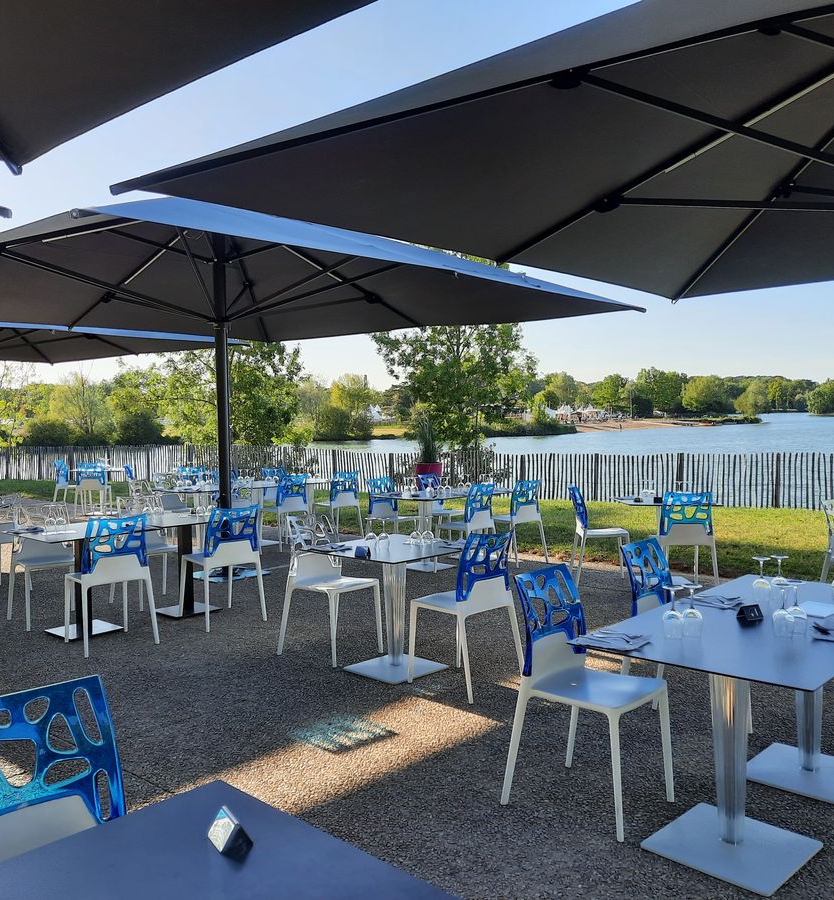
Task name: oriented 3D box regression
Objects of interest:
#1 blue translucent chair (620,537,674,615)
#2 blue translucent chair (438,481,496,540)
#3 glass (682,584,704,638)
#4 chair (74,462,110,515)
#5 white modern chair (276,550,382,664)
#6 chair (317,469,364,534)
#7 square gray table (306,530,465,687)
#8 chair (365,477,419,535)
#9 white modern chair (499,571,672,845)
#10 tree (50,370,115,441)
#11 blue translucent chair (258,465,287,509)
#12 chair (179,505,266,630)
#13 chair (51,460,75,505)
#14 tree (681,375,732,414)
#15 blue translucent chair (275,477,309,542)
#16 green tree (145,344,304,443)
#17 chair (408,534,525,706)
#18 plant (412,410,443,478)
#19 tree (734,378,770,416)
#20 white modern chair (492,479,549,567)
[{"bbox_3d":[1.240,0.891,4.063,0.515,0.885,0.500,1,3,40],"label":"blue translucent chair"},{"bbox_3d":[0.480,0.754,8.443,0.500,0.853,0.485,1,3,43],"label":"blue translucent chair"},{"bbox_3d":[0.945,0.552,2.972,0.069,0.173,0.069,1,3,42],"label":"glass"},{"bbox_3d":[-5.101,0.618,13.700,0.485,0.853,0.500,-1,2,-6],"label":"chair"},{"bbox_3d":[-0.546,0.862,5.548,0.515,0.885,0.500,1,3,42],"label":"white modern chair"},{"bbox_3d":[-0.978,0.689,10.587,0.515,0.885,0.500,1,3,44],"label":"chair"},{"bbox_3d":[-0.135,0.943,5.162,0.795,0.731,0.795,1,3,42],"label":"square gray table"},{"bbox_3d":[-0.223,0.737,8.945,0.515,0.885,0.500,1,3,41],"label":"chair"},{"bbox_3d":[0.650,0.903,3.255,0.500,0.853,0.485,1,3,41],"label":"white modern chair"},{"bbox_3d":[-32.904,-3.972,85.000,6.300,7.400,6.000,-2,2,-21],"label":"tree"},{"bbox_3d":[-1.748,0.673,11.524,0.505,0.868,0.480,1,3,44],"label":"blue translucent chair"},{"bbox_3d":[-1.471,0.841,6.515,0.498,0.879,0.523,-2,2,-41],"label":"chair"},{"bbox_3d":[-5.547,0.616,13.964,0.500,0.853,0.485,-1,2,-2],"label":"chair"},{"bbox_3d":[80.166,-15.092,240.000,13.500,11.500,13.000,-1,2,0],"label":"tree"},{"bbox_3d":[-1.538,0.712,10.066,0.500,0.853,0.485,1,3,44],"label":"blue translucent chair"},{"bbox_3d":[-6.154,-1.599,28.000,5.000,5.000,5.000,-1,3,0],"label":"green tree"},{"bbox_3d":[0.270,0.880,4.853,0.505,0.868,0.480,1,3,44],"label":"chair"},{"bbox_3d":[0.212,0.100,15.938,0.600,1.650,0.600,-1,2,0],"label":"plant"},{"bbox_3d":[63.681,-9.424,165.000,6.800,7.800,6.800,-1,3,0],"label":"tree"},{"bbox_3d":[1.015,0.734,8.971,0.498,0.879,0.523,-2,2,-43],"label":"white modern chair"}]

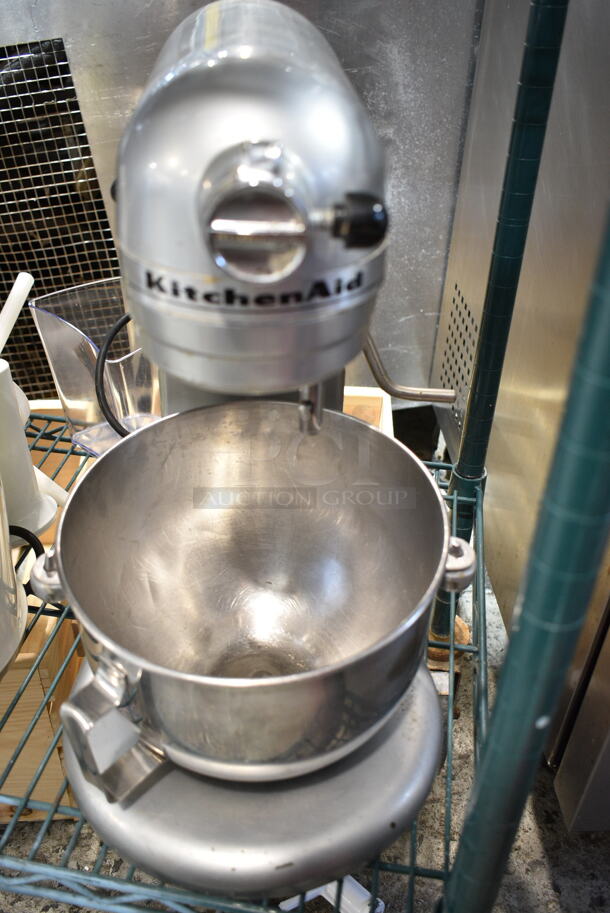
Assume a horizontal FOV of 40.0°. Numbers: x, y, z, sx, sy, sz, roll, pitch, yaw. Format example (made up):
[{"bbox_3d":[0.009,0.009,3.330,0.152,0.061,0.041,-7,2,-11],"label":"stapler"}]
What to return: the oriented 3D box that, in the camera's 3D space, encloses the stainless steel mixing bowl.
[{"bbox_3d":[-0.027,0.097,0.511,0.245,0.154,0.228,-1,41,1],"label":"stainless steel mixing bowl"}]

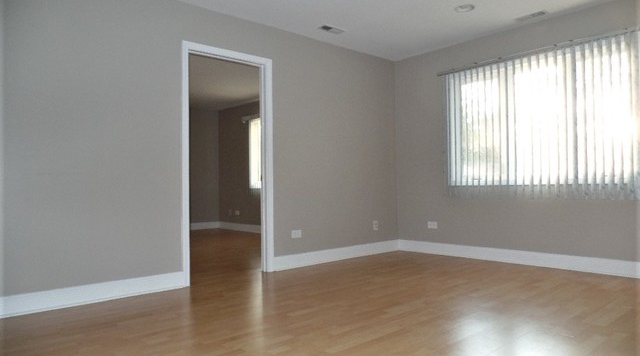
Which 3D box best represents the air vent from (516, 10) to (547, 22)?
[{"bbox_3d":[2.035,-1.551,4.104,0.135,0.025,0.290,0,-2,-41],"label":"air vent"}]

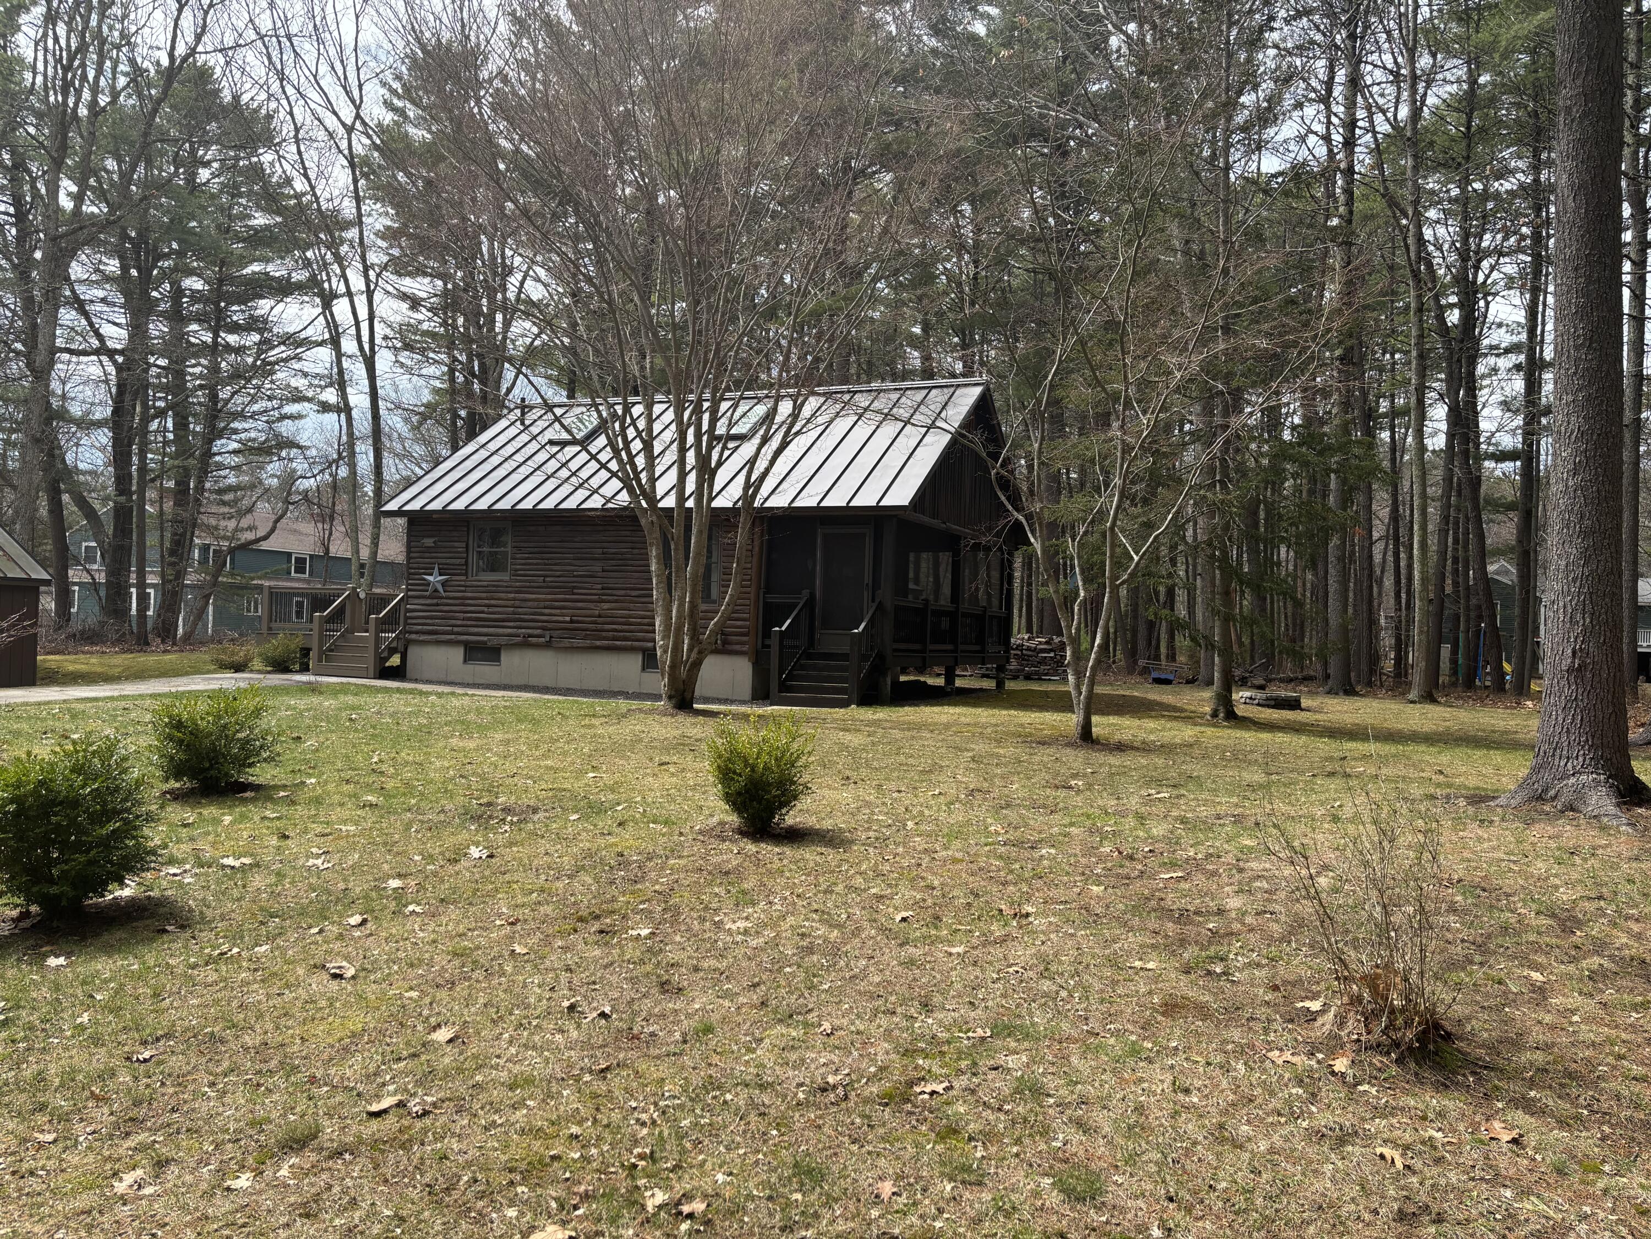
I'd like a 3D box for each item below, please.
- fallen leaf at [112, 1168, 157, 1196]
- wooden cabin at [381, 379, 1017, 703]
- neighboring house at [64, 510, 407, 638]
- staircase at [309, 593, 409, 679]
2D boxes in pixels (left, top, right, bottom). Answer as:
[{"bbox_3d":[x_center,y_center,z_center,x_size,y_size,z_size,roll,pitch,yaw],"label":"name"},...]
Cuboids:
[{"bbox_3d":[-1.785,1.451,3.202,0.108,0.028,0.090,2,-1,-28],"label":"fallen leaf"},{"bbox_3d":[-2.089,-1.667,25.643,10.935,6.147,8.426,2,-1,23],"label":"wooden cabin"},{"bbox_3d":[-35.038,-2.677,77.282,9.600,7.700,19.500,2,-1,19],"label":"neighboring house"},{"bbox_3d":[-9.176,0.232,24.631,1.676,1.771,1.034,2,-1,23],"label":"staircase"}]

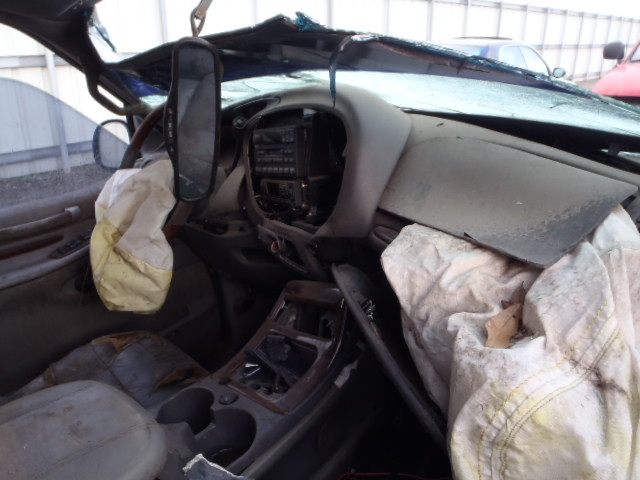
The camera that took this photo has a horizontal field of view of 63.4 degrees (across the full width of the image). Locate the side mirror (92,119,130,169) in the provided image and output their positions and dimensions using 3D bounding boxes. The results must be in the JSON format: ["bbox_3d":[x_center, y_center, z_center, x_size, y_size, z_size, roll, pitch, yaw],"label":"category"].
[{"bbox_3d":[-0.770,-0.367,1.985,0.205,0.185,0.085,8,20,24],"label":"side mirror"}]

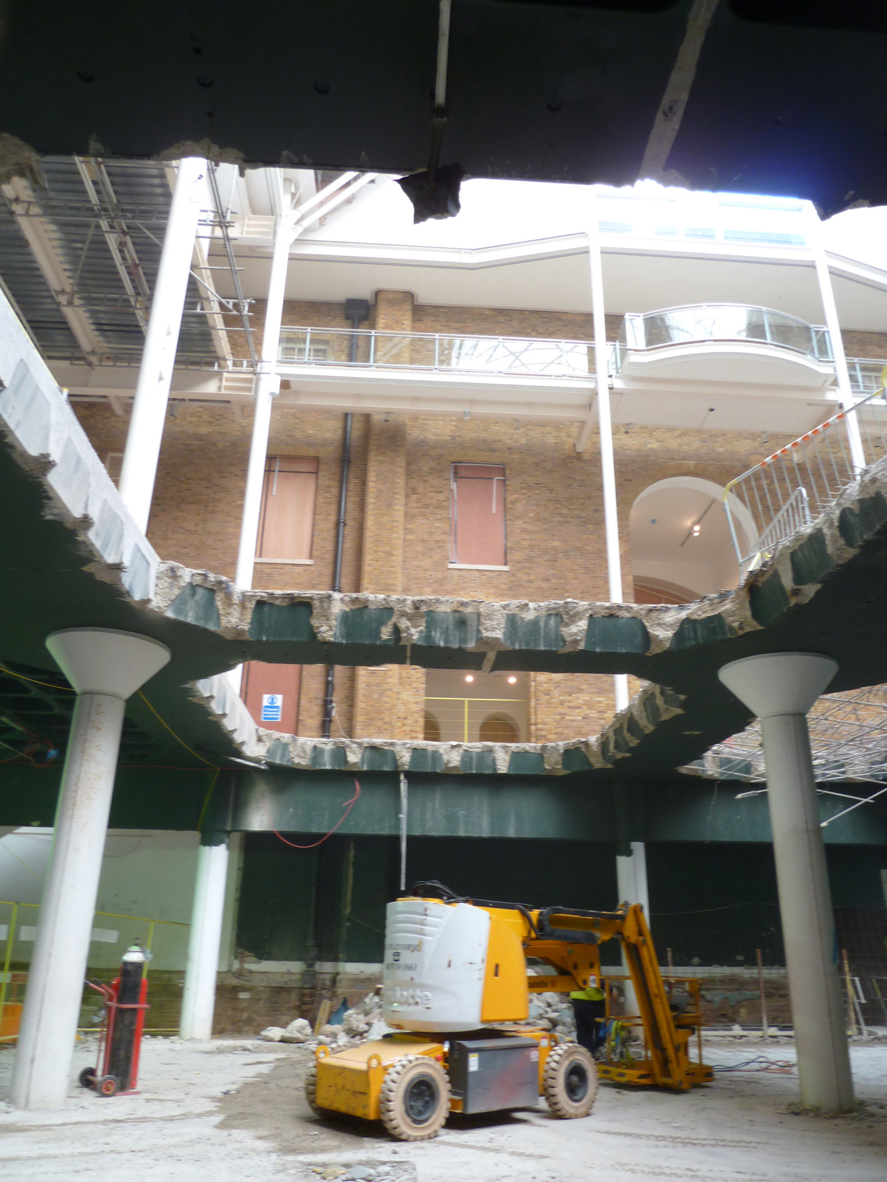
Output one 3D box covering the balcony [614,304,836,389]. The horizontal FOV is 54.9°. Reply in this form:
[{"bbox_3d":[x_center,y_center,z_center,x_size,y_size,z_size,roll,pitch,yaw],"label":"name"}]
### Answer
[{"bbox_3d":[6.516,-5.567,19.434,4.950,1.370,1.250,2,-22,-2],"label":"balcony"}]

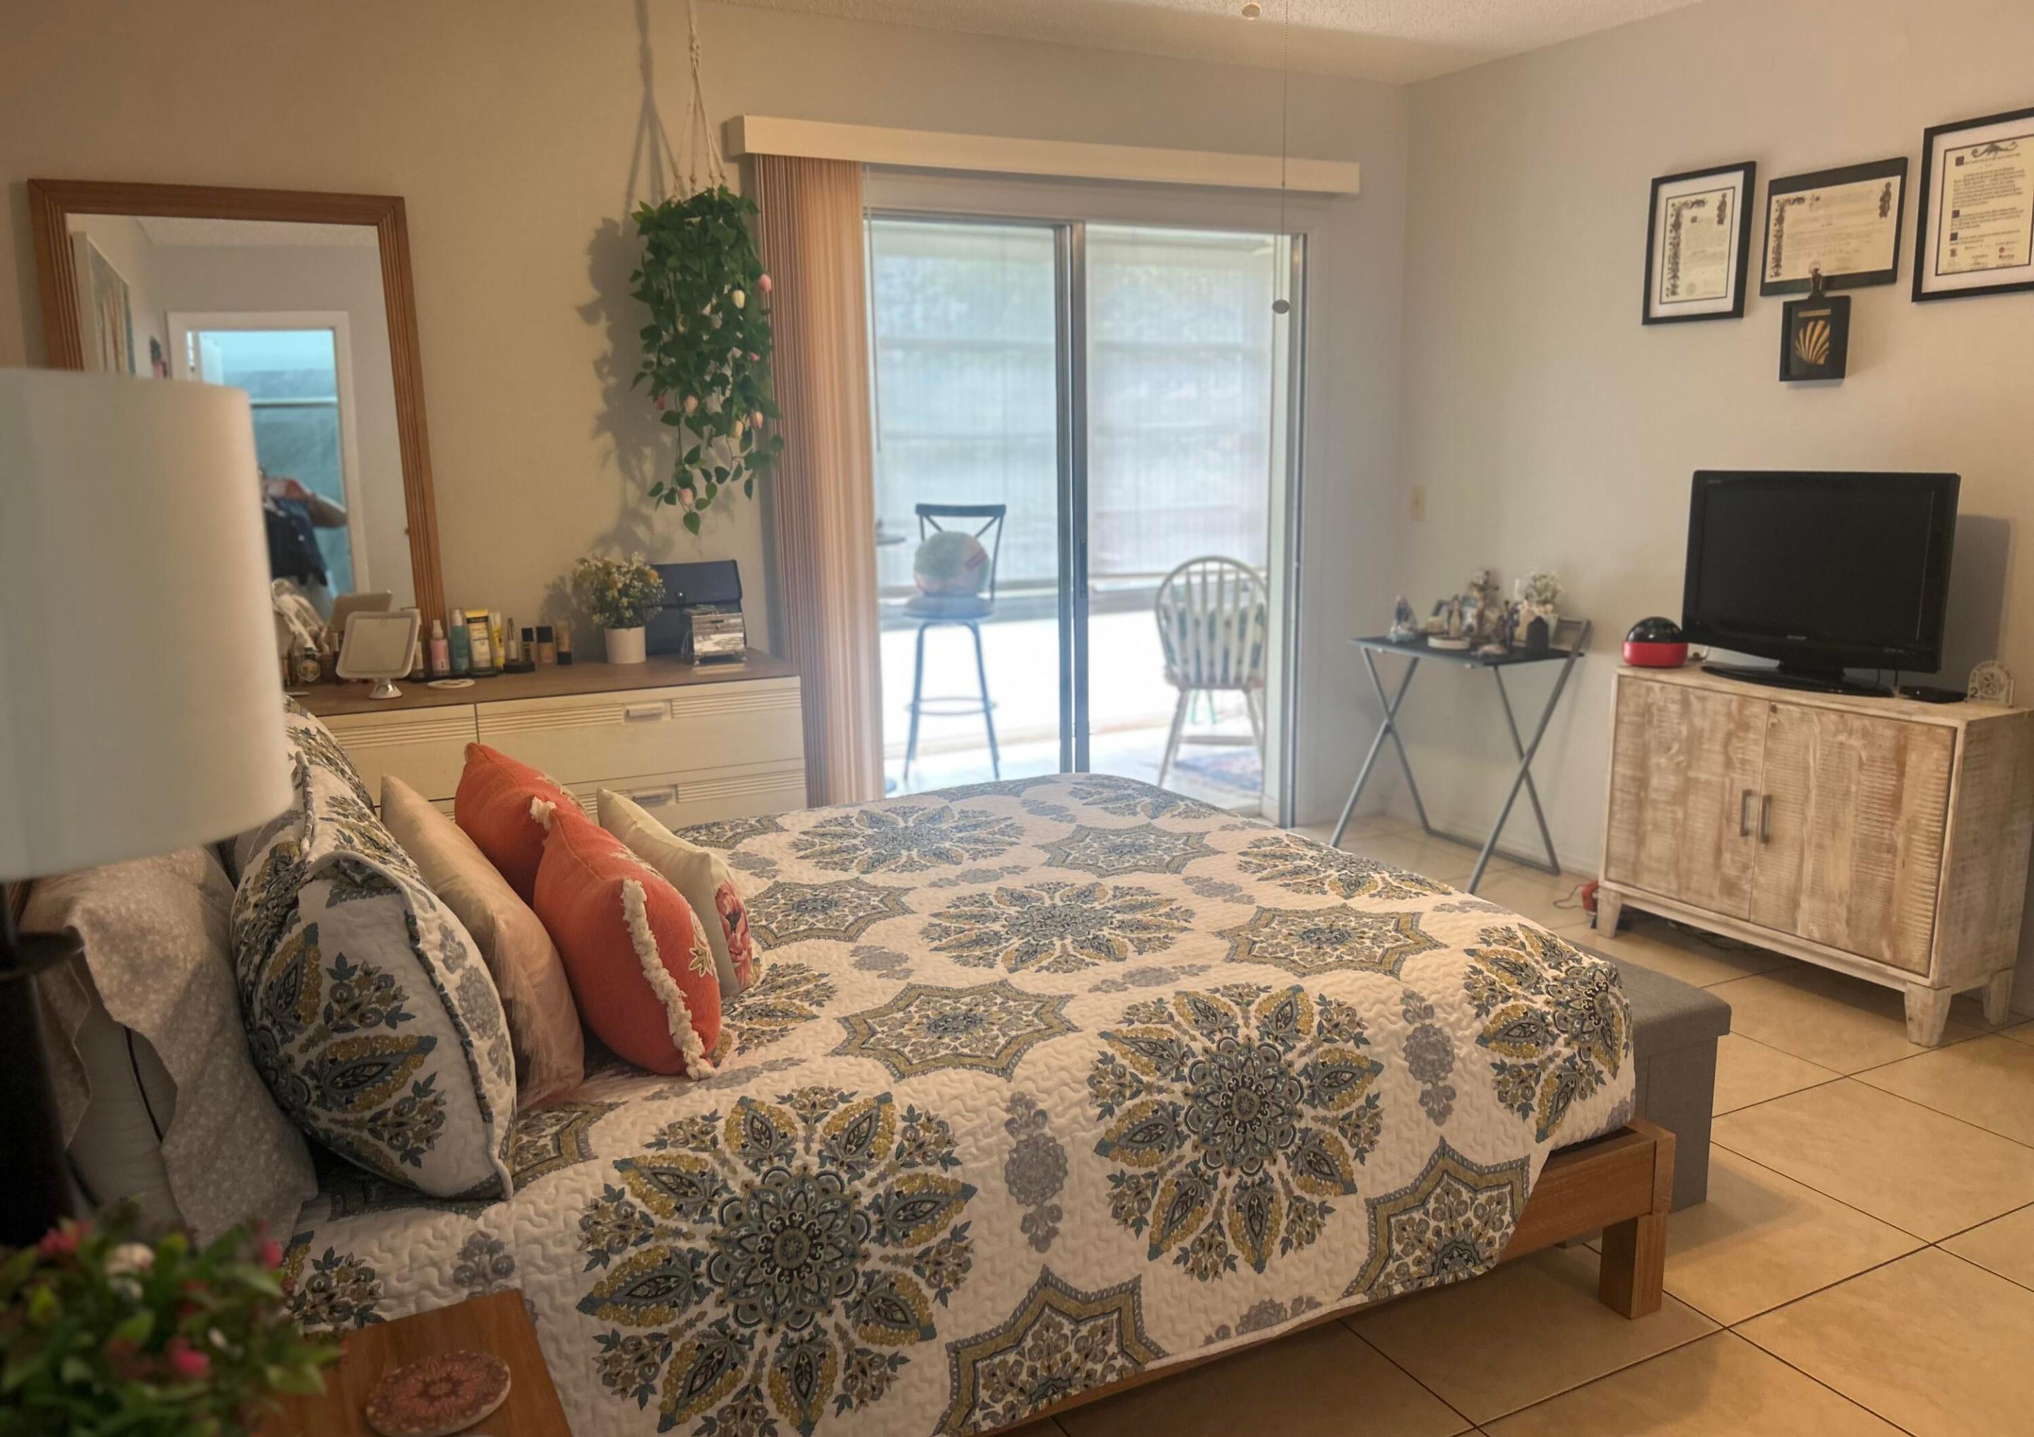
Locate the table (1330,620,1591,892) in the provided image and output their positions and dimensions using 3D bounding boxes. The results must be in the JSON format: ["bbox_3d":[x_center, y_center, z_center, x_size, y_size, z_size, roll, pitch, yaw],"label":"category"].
[{"bbox_3d":[1.371,0.066,4.758,0.440,0.780,0.630,-6,11,-25],"label":"table"}]

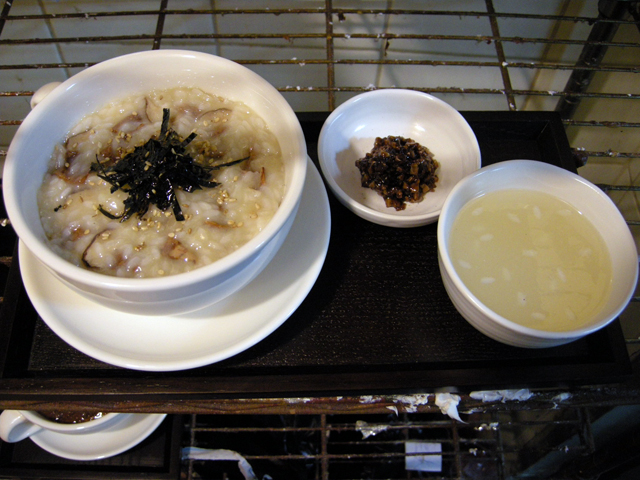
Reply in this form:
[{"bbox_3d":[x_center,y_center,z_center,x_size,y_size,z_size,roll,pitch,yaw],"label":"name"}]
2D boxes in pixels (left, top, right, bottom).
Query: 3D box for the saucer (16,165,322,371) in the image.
[{"bbox_3d":[-0.080,-0.005,0.375,0.176,0.023,0.176,1,60,-1],"label":"saucer"}]

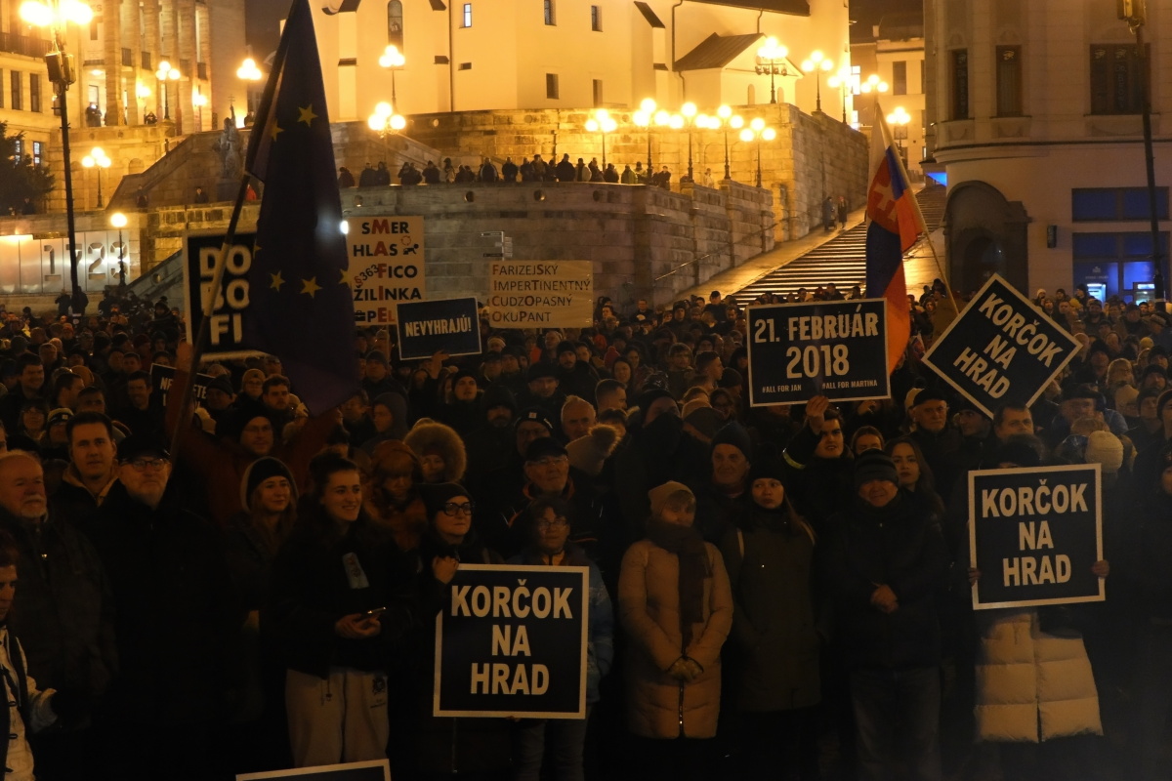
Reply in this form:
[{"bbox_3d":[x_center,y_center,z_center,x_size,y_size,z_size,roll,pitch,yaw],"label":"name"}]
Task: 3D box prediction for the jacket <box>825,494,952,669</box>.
[{"bbox_3d":[1.289,0.815,10.200,0.530,0.760,0.380,-1,3,3],"label":"jacket"}]

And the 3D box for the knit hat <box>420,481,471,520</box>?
[{"bbox_3d":[-0.578,0.453,9.800,0.190,0.170,0.240,-3,3,-31],"label":"knit hat"}]

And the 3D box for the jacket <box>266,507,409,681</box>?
[{"bbox_3d":[-0.924,0.754,8.800,0.520,0.650,0.380,-2,3,-13],"label":"jacket"}]

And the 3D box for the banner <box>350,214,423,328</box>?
[{"bbox_3d":[-1.781,-1.070,21.300,0.690,0.980,0.020,-1,2,0],"label":"banner"}]

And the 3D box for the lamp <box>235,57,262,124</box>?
[{"bbox_3d":[-15.858,-14.155,112.000,1.200,3.100,0.900,-1,2,0],"label":"lamp"}]

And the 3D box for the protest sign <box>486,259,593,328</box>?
[{"bbox_3d":[-0.423,-0.915,22.600,0.980,0.640,0.020,-1,2,0],"label":"protest sign"}]

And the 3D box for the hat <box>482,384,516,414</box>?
[{"bbox_3d":[-0.531,0.054,14.600,0.205,0.190,0.220,-1,3,-6],"label":"hat"}]

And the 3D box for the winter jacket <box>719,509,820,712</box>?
[{"bbox_3d":[0.860,1.024,11.100,0.475,0.940,0.310,-1,3,6],"label":"winter jacket"}]

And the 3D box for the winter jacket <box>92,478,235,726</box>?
[{"bbox_3d":[-1.486,0.749,8.300,0.560,0.860,0.340,-2,3,-9],"label":"winter jacket"}]

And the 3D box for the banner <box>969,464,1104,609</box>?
[{"bbox_3d":[1.976,0.640,10.400,0.610,0.610,0.020,-3,2,-7],"label":"banner"}]

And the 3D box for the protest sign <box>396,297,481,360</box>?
[{"bbox_3d":[-1.173,-0.490,19.000,0.645,0.450,0.012,-5,3,-1],"label":"protest sign"}]

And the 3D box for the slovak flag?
[{"bbox_3d":[2.146,-1.034,16.500,0.420,1.850,0.350,-1,3,7],"label":"slovak flag"}]

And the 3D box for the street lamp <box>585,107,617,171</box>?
[{"bbox_3d":[0.750,-11.971,114.000,1.500,3.200,1.500,-1,3,0],"label":"street lamp"}]

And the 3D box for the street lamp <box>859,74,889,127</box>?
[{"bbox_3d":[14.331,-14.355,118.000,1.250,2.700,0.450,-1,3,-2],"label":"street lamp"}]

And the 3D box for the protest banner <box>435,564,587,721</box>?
[{"bbox_3d":[-0.338,1.132,10.700,0.686,0.686,0.012,1,3,-1],"label":"protest banner"}]

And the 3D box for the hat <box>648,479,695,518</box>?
[{"bbox_3d":[0.394,0.502,10.950,0.200,0.180,0.220,-1,3,0],"label":"hat"}]

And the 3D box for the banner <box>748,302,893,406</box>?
[{"bbox_3d":[1.089,-0.175,11.100,0.650,0.465,0.020,-3,0,3],"label":"banner"}]

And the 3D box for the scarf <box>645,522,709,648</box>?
[{"bbox_3d":[0.396,0.828,10.200,0.270,0.560,0.270,-1,3,-5],"label":"scarf"}]

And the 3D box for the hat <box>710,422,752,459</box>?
[{"bbox_3d":[0.741,0.251,12.100,0.200,0.200,0.225,-1,3,5],"label":"hat"}]

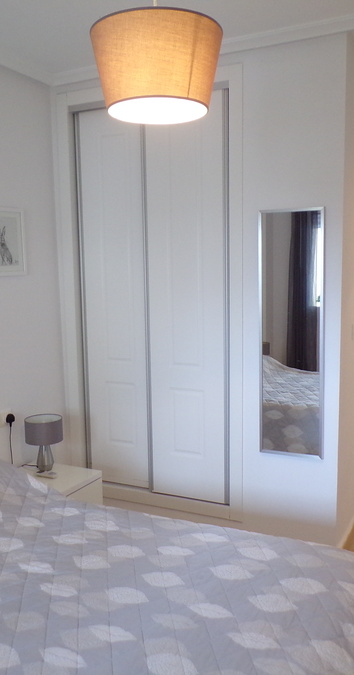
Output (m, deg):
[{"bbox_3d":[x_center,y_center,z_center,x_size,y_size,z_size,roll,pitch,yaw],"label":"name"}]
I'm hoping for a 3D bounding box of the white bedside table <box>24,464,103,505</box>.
[{"bbox_3d":[-0.697,0.944,3.228,0.465,0.432,0.440,3,8,26],"label":"white bedside table"}]

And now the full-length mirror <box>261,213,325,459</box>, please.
[{"bbox_3d":[0.569,-0.007,3.105,0.330,1.235,0.025,3,8,26],"label":"full-length mirror"}]

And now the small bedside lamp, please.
[{"bbox_3d":[-0.709,0.572,3.328,0.200,0.280,0.200,-1,7,0],"label":"small bedside lamp"}]

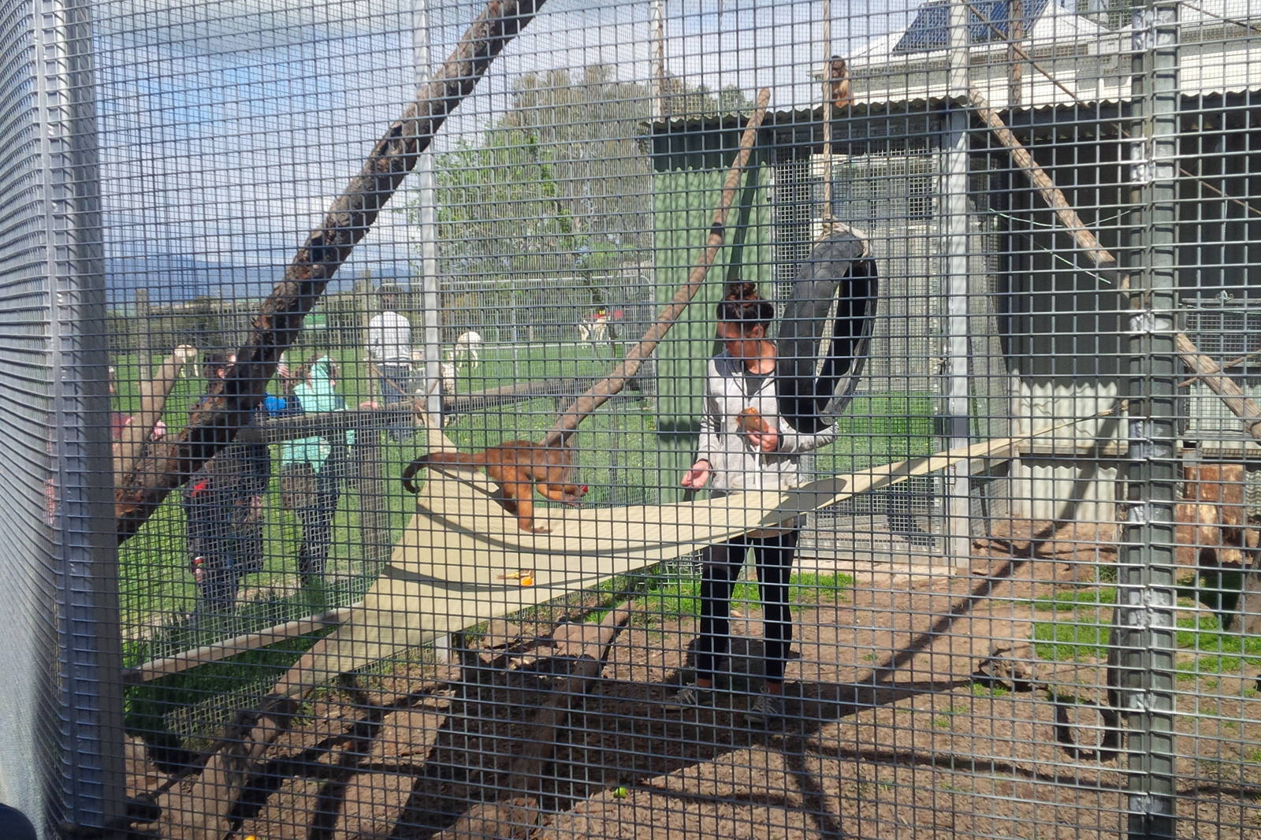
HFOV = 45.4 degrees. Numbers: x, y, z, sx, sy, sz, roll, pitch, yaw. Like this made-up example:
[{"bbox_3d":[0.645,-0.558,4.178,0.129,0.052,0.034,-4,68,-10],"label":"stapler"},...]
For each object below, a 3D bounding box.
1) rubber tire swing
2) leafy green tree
[{"bbox_3d":[0.605,-0.265,4.622,0.160,0.610,0.610,15,10,21],"label":"rubber tire swing"},{"bbox_3d":[-1.821,-9.317,64.000,13.200,11.400,11.000,-1,5,-2],"label":"leafy green tree"}]

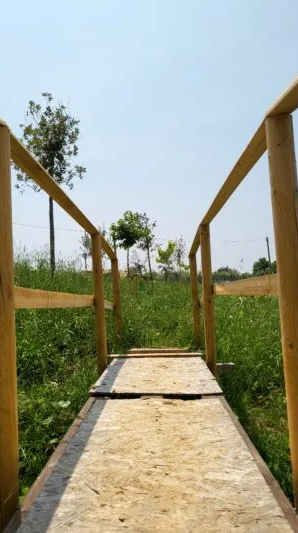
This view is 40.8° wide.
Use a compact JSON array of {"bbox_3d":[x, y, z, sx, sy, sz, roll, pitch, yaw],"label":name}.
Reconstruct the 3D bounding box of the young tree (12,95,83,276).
[{"bbox_3d":[-1.978,-1.608,8.000,1.400,3.736,1.350,-3,-3,1],"label":"young tree"}]

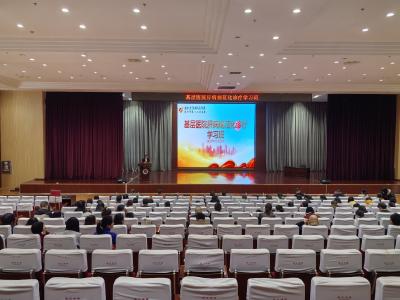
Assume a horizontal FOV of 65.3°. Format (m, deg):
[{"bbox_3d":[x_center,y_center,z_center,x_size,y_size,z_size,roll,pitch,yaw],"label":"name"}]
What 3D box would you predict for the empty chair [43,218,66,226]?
[{"bbox_3d":[-3.215,1.975,7.147,0.490,0.950,0.600,0,1,-1],"label":"empty chair"}]

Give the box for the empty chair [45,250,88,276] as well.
[{"bbox_3d":[-1.595,1.643,3.938,0.490,0.950,0.600,0,1,-1],"label":"empty chair"}]

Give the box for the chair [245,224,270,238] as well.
[{"bbox_3d":[1.080,1.876,6.124,0.540,0.970,0.630,0,3,-1],"label":"chair"}]

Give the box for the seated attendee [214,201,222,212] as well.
[{"bbox_3d":[0.480,1.979,8.472,0.480,1.178,0.750,0,3,-1],"label":"seated attendee"}]

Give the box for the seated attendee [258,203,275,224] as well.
[{"bbox_3d":[1.523,1.851,7.388,0.480,1.250,0.680,0,1,-1],"label":"seated attendee"}]

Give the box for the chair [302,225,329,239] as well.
[{"bbox_3d":[2.154,1.876,6.124,0.540,0.970,0.630,0,3,-1],"label":"chair"}]

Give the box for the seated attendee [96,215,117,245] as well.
[{"bbox_3d":[-1.478,1.623,5.086,0.480,1.224,0.750,0,3,-1],"label":"seated attendee"}]

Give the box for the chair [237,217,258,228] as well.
[{"bbox_3d":[1.088,1.991,7.368,0.530,0.950,0.620,0,3,-1],"label":"chair"}]

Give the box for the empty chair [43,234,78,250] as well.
[{"bbox_3d":[-2.174,1.786,5.170,0.530,0.950,0.620,0,3,-1],"label":"empty chair"}]

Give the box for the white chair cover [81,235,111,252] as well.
[{"bbox_3d":[-1.563,1.754,4.995,0.540,0.970,0.630,0,3,-1],"label":"white chair cover"}]

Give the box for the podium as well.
[{"bbox_3d":[-3.832,1.466,22.100,0.800,1.120,0.550,0,3,-1],"label":"podium"}]

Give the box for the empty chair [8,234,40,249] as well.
[{"bbox_3d":[-2.660,1.754,4.995,0.540,0.970,0.630,0,3,-1],"label":"empty chair"}]

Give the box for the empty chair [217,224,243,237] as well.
[{"bbox_3d":[0.552,1.896,6.159,0.490,0.950,0.600,0,1,-1],"label":"empty chair"}]

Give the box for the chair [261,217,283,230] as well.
[{"bbox_3d":[1.622,1.991,7.368,0.530,0.950,0.620,0,3,-1],"label":"chair"}]

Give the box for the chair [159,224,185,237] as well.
[{"bbox_3d":[-0.527,1.889,6.131,0.490,0.950,0.600,0,1,-1],"label":"chair"}]

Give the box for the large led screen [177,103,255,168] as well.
[{"bbox_3d":[1.402,-1.165,25.970,6.500,5.270,0.150,0,3,-1],"label":"large led screen"}]

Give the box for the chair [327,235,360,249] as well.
[{"bbox_3d":[2.239,1.786,5.170,0.530,0.950,0.620,0,3,-1],"label":"chair"}]

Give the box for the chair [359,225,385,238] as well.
[{"bbox_3d":[3.208,1.876,6.124,0.540,0.970,0.630,0,3,-1],"label":"chair"}]

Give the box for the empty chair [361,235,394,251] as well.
[{"bbox_3d":[2.776,1.805,5.131,0.490,0.950,0.600,0,1,-1],"label":"empty chair"}]

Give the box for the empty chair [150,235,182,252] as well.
[{"bbox_3d":[-0.510,1.786,5.170,0.530,0.950,0.620,0,3,-1],"label":"empty chair"}]

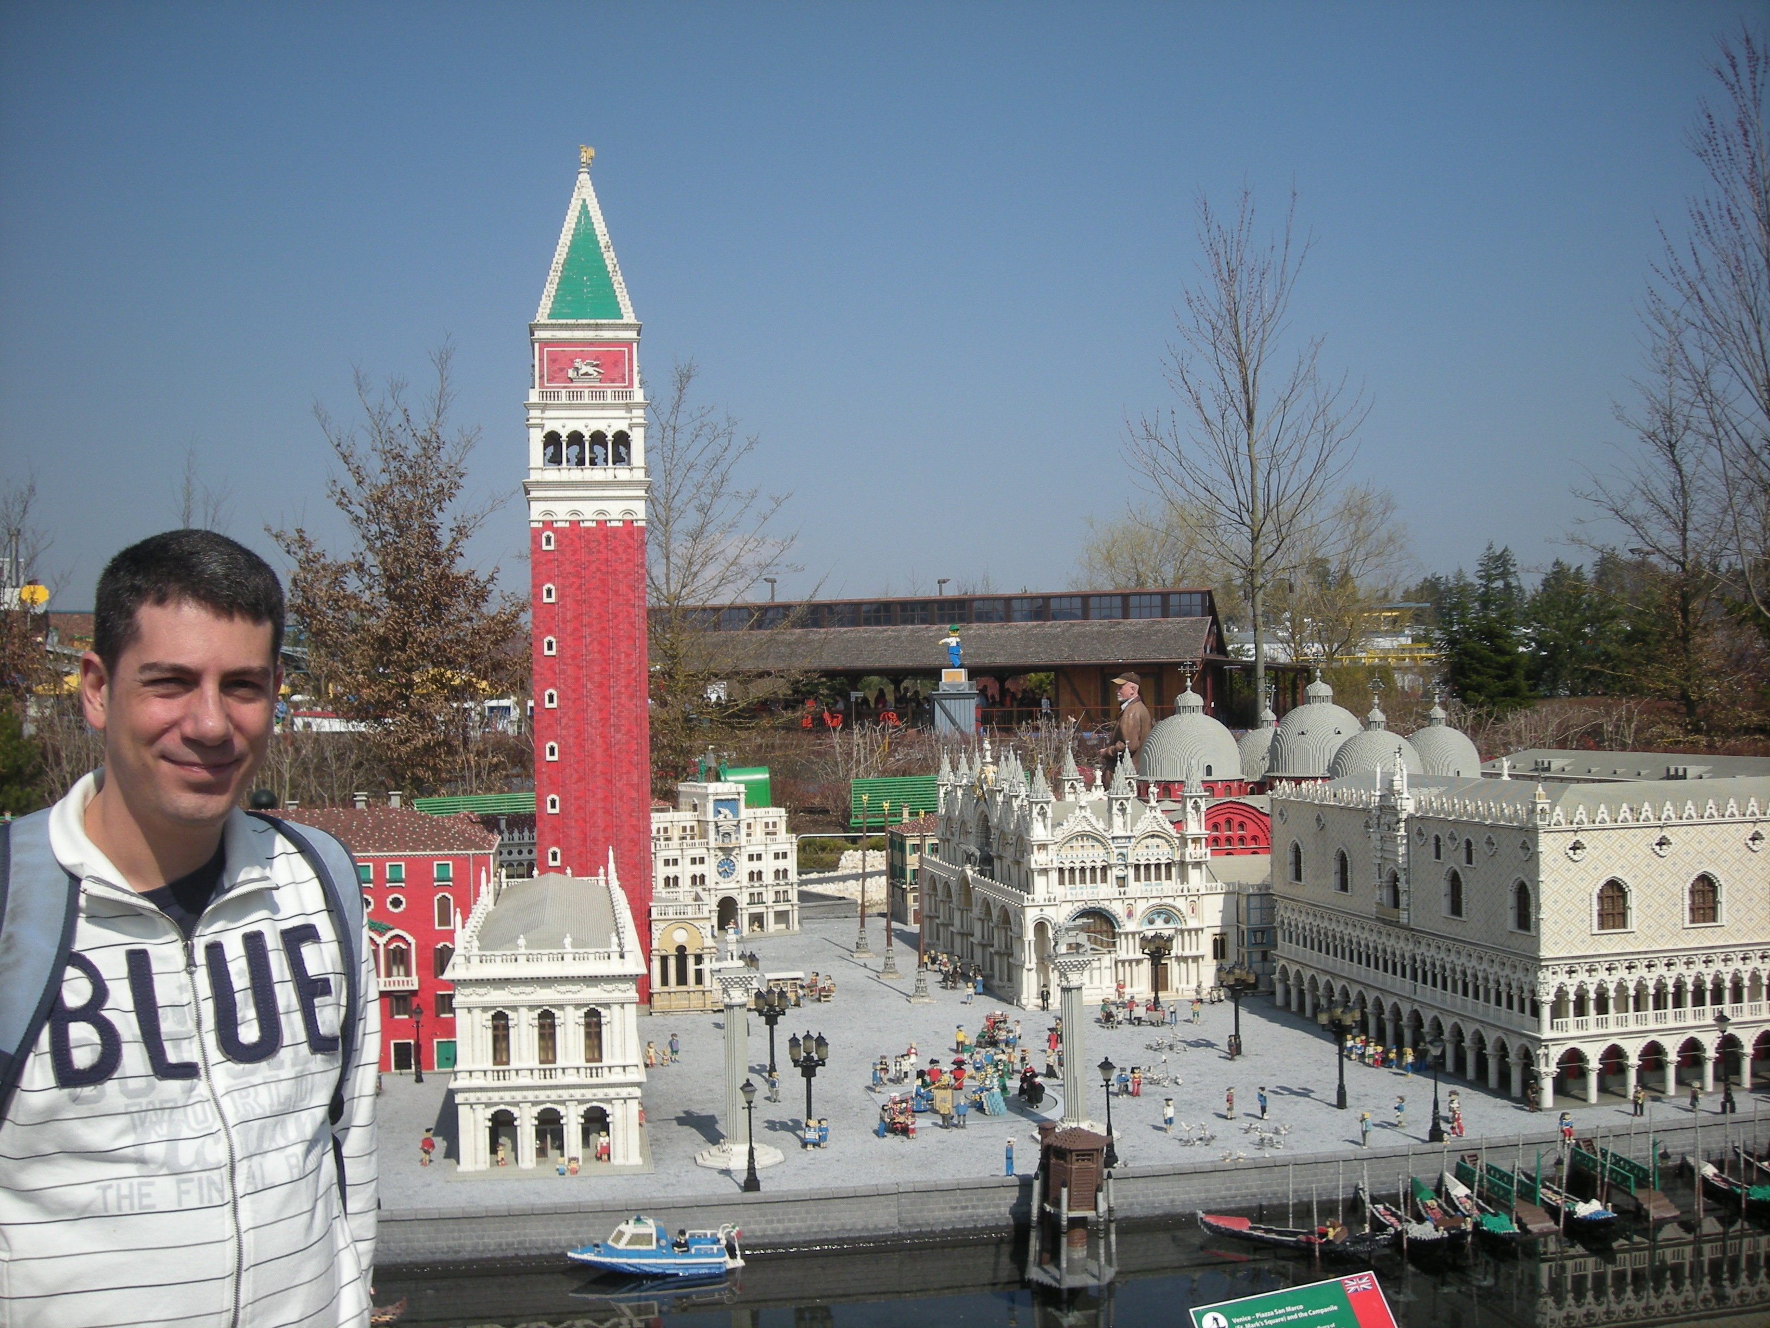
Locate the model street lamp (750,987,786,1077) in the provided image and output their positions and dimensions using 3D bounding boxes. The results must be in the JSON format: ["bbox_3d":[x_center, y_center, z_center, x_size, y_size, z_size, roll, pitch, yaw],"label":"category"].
[{"bbox_3d":[-0.417,1.349,6.522,0.125,0.345,0.125,-1,-1,-12],"label":"model street lamp"}]

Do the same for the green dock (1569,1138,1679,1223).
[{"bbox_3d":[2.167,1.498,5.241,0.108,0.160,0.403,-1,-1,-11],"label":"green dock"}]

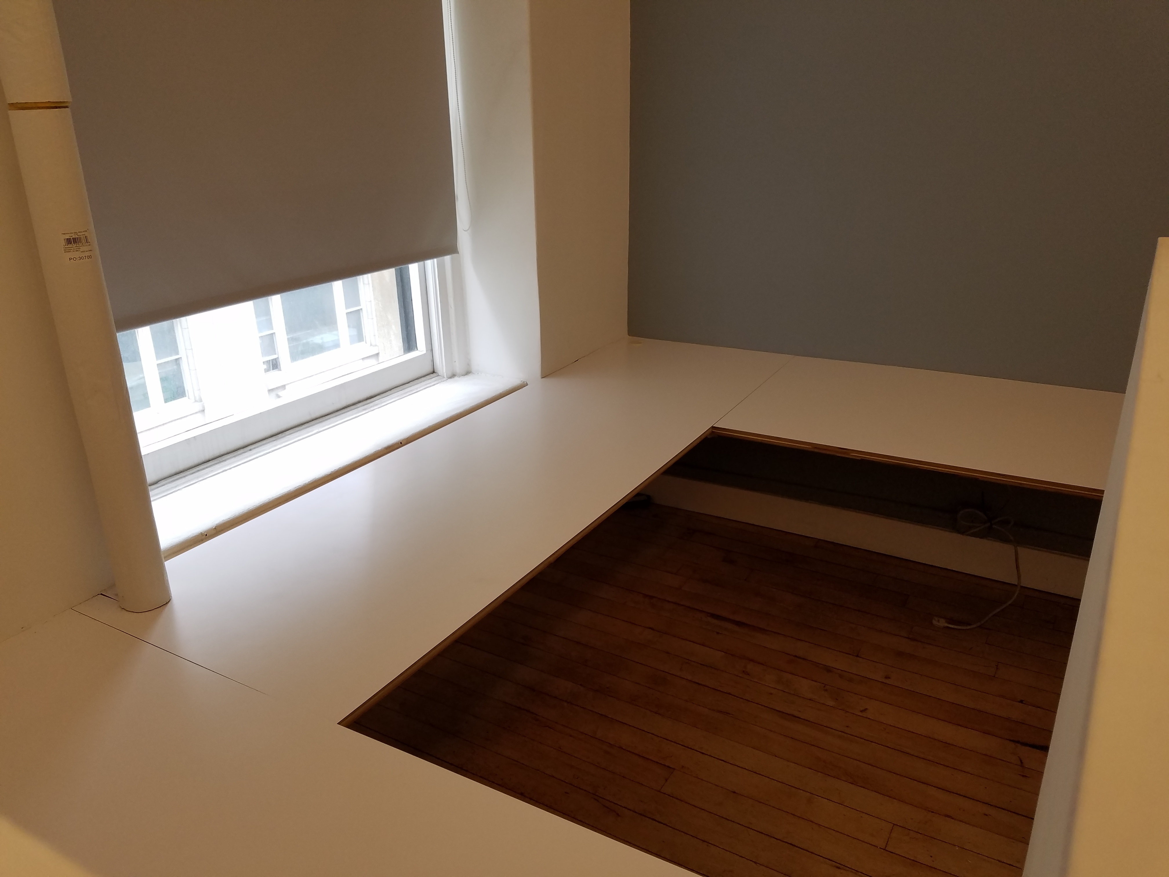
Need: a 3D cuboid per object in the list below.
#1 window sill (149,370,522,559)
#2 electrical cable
[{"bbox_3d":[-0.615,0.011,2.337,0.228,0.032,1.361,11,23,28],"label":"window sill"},{"bbox_3d":[1.280,0.424,2.822,0.228,0.245,0.357,11,23,28],"label":"electrical cable"}]

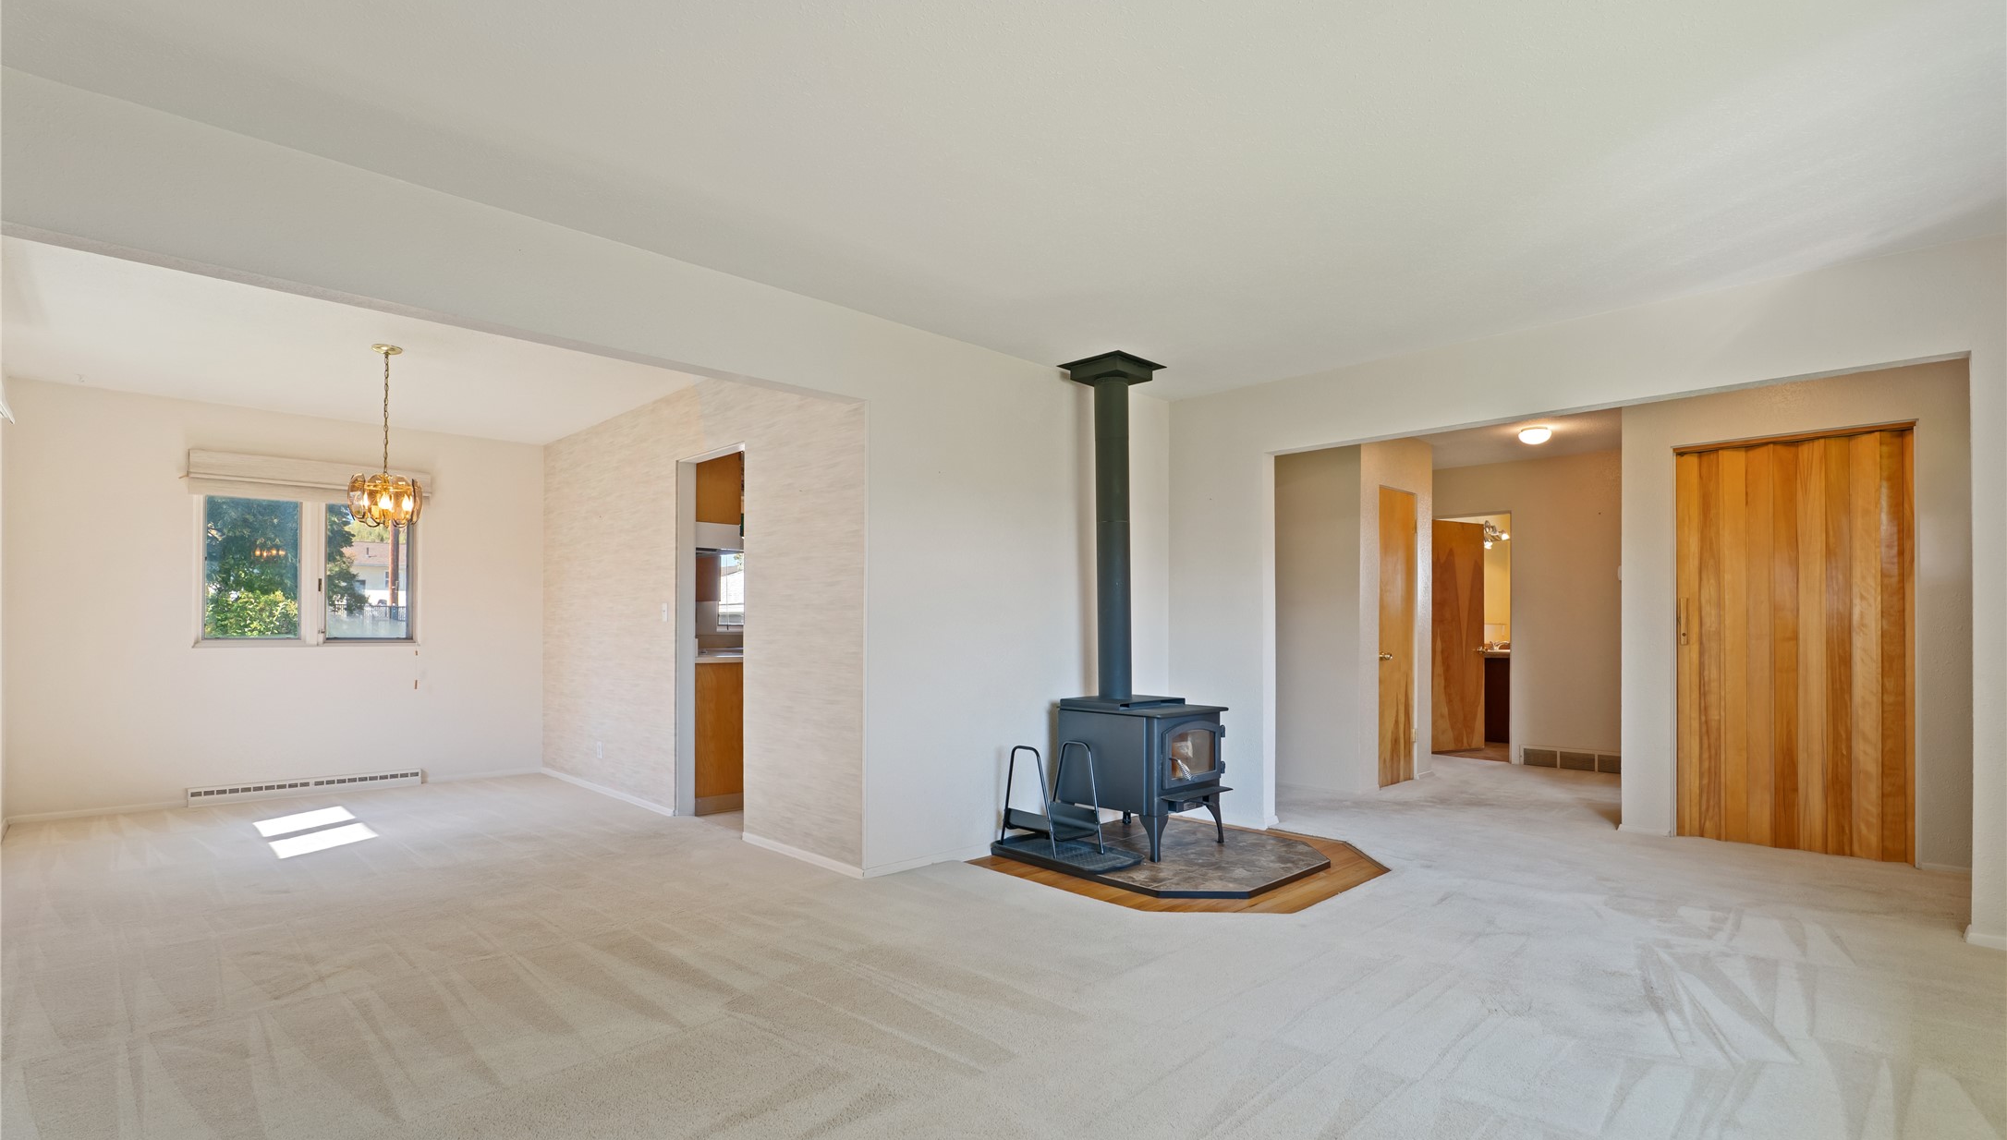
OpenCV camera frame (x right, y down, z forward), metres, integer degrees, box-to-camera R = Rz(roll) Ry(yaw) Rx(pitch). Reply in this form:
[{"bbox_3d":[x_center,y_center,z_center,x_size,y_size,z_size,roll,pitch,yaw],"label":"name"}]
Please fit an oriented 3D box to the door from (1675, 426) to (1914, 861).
[{"bbox_3d":[3.944,0.377,4.489,0.898,2.080,0.080,-2,-3,44],"label":"door"}]

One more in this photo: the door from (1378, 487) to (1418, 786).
[{"bbox_3d":[2.812,0.476,6.343,0.575,2.090,0.045,2,-3,-41],"label":"door"}]

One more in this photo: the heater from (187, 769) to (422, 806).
[{"bbox_3d":[-4.441,1.394,5.739,1.190,0.102,0.055,2,-3,-41],"label":"heater"}]

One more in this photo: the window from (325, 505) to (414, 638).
[{"bbox_3d":[-4.246,-0.003,5.991,0.527,0.964,0.070,2,-3,-41],"label":"window"}]

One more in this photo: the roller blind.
[{"bbox_3d":[-4.410,-0.572,5.753,1.242,0.237,0.085,2,-3,-41],"label":"roller blind"}]

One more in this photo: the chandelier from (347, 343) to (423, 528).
[{"bbox_3d":[-3.043,-0.664,4.394,0.371,0.902,0.371,2,-3,-41],"label":"chandelier"}]

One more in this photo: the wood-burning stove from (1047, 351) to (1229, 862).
[{"bbox_3d":[0.714,0.144,4.455,0.635,2.422,0.800,3,-3,-44],"label":"wood-burning stove"}]

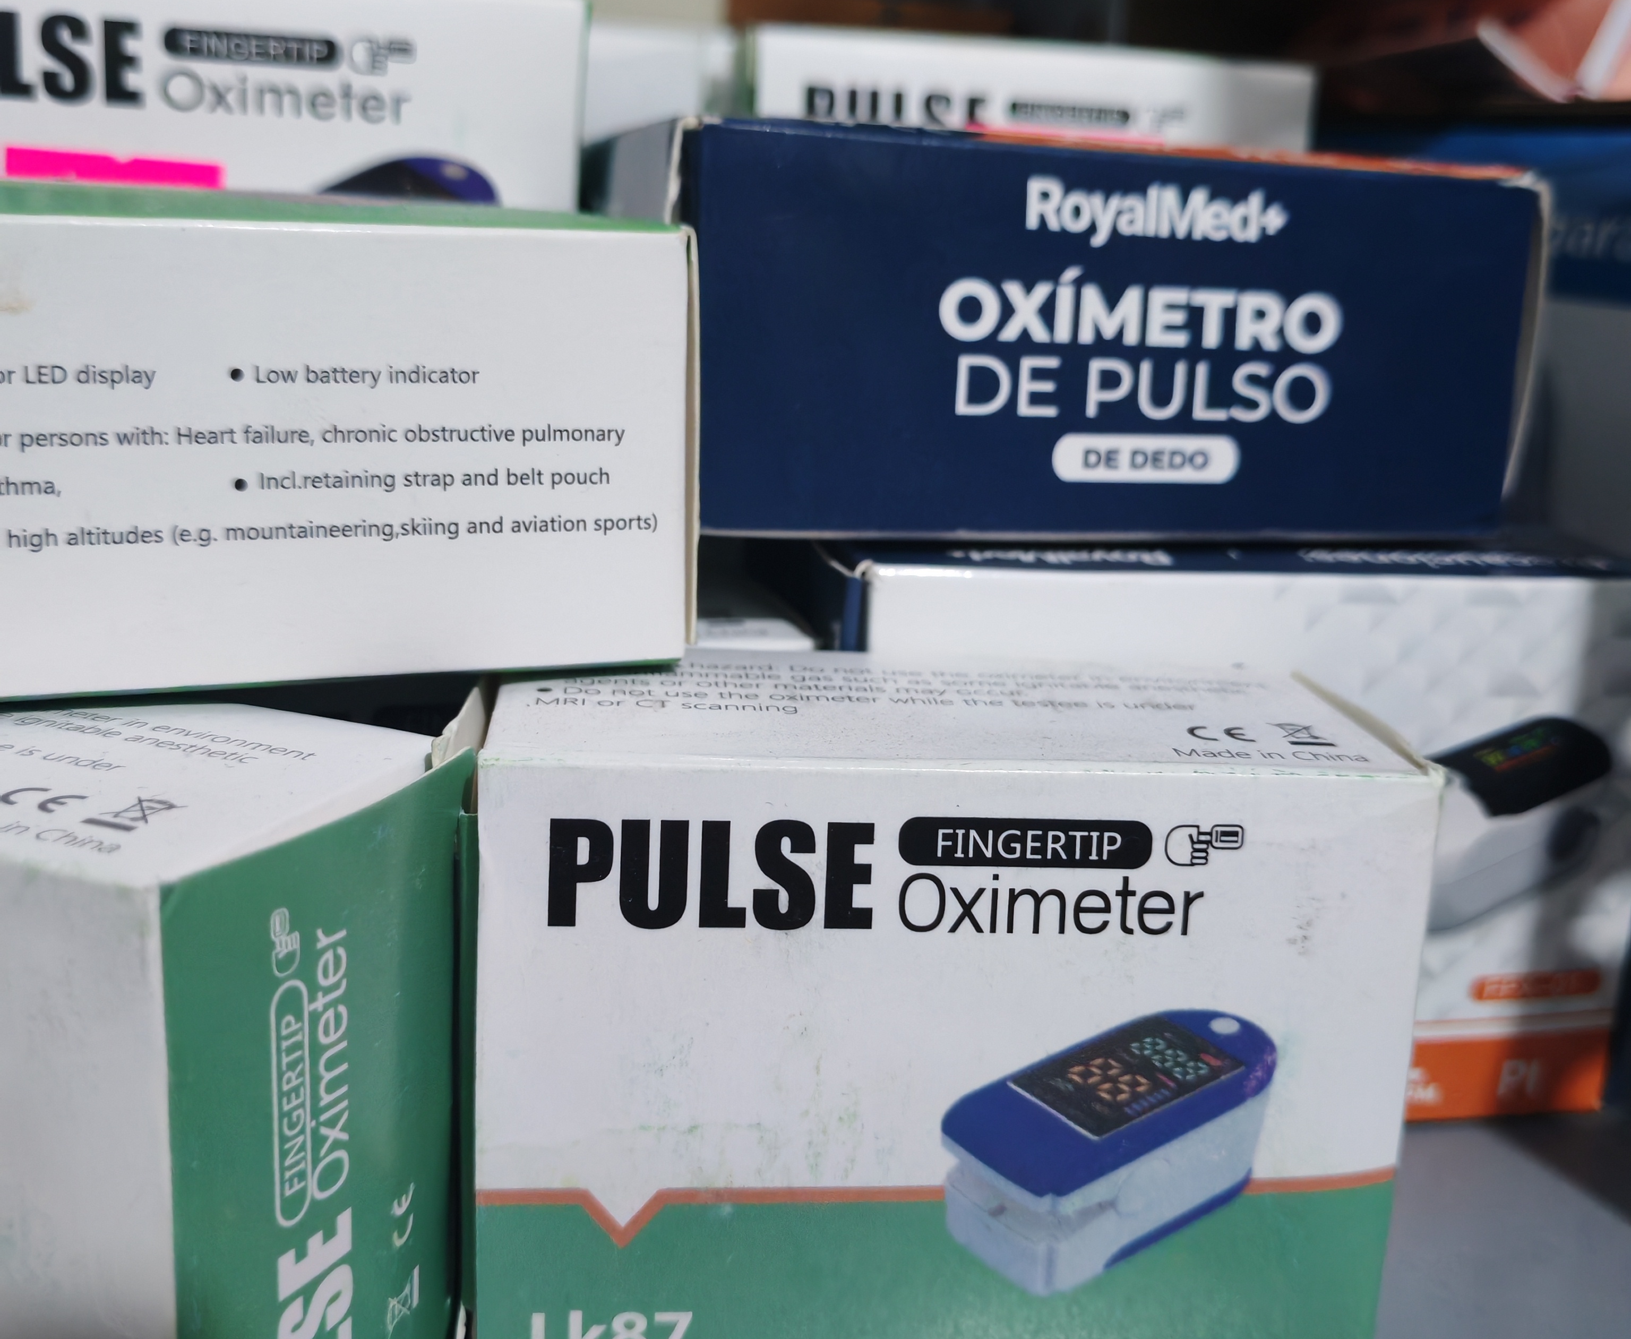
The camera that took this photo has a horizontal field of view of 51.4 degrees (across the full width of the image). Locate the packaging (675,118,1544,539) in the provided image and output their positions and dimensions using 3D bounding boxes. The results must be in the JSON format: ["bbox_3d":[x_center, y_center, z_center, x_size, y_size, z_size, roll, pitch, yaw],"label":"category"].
[{"bbox_3d":[0.027,-0.046,0.233,0.107,0.044,0.075,-1,14,-15],"label":"packaging"}]

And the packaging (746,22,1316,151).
[{"bbox_3d":[0.031,-0.071,0.292,0.090,0.064,0.042,0,13,-9],"label":"packaging"}]

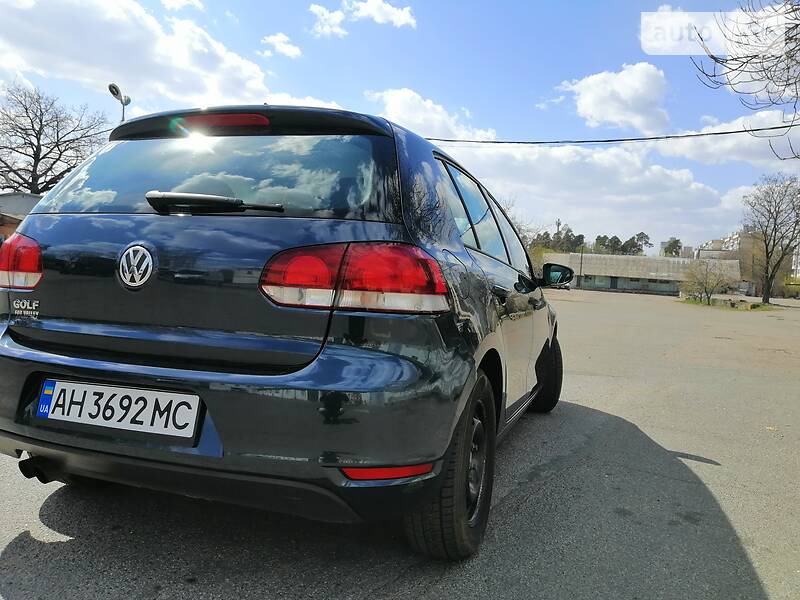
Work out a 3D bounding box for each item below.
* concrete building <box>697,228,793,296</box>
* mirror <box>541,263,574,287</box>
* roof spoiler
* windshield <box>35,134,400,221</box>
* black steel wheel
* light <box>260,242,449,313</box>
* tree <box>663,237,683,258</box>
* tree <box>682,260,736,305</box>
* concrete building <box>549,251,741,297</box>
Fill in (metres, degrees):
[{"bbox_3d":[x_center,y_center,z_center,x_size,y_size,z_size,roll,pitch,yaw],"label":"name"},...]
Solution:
[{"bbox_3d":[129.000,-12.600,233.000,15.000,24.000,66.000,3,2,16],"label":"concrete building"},{"bbox_3d":[0.961,-0.154,3.642,0.185,0.150,0.110,3,2,19],"label":"mirror"},{"bbox_3d":[-0.582,-0.562,1.966,1.180,0.120,0.230,3,2,19],"label":"roof spoiler"},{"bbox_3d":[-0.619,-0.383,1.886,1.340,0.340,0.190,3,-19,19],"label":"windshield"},{"bbox_3d":[0.171,0.544,2.063,0.205,0.635,0.635,3,2,19],"label":"black steel wheel"},{"bbox_3d":[-0.103,-0.061,1.562,0.460,0.185,0.210,3,2,9],"label":"light"},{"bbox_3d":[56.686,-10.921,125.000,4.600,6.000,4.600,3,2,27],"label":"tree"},{"bbox_3d":[25.238,-1.427,49.000,4.200,3.600,4.000,4,2,30],"label":"tree"},{"bbox_3d":[37.014,-3.627,91.419,29.000,5.800,11.000,4,2,39],"label":"concrete building"}]

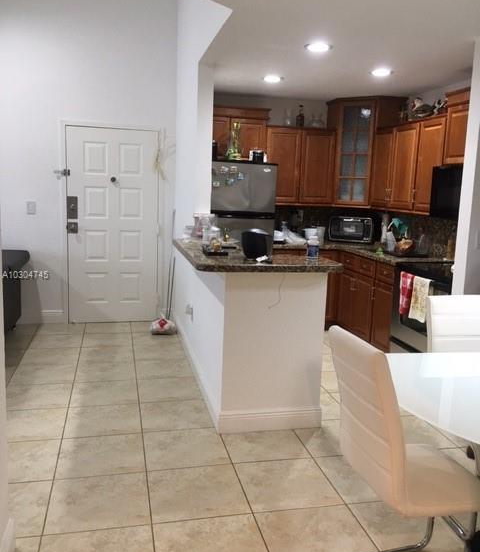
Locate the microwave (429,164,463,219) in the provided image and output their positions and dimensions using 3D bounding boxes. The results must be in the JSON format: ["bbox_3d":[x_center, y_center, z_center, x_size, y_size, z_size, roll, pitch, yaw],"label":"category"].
[{"bbox_3d":[1.851,-0.638,4.111,0.407,0.417,0.755,0,9,-13],"label":"microwave"}]

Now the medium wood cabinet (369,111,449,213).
[{"bbox_3d":[1.674,-1.013,5.051,0.328,0.805,1.192,0,9,-13],"label":"medium wood cabinet"}]

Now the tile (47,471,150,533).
[{"bbox_3d":[-0.655,1.056,2.510,0.450,0.012,0.450,0,9,-13],"label":"tile"}]

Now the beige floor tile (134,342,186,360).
[{"bbox_3d":[-0.710,0.687,4.766,0.446,0.010,0.446,0,9,-13],"label":"beige floor tile"}]

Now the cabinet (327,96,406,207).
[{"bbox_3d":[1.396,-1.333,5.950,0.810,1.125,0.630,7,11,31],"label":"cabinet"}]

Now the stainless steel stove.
[{"bbox_3d":[1.609,0.405,4.077,0.635,0.920,0.760,-1,9,-13],"label":"stainless steel stove"}]

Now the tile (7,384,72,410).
[{"bbox_3d":[-1.409,0.845,3.733,0.452,0.014,0.452,0,9,-13],"label":"tile"}]

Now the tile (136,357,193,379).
[{"bbox_3d":[-0.616,0.766,4.359,0.450,0.012,0.450,0,9,-13],"label":"tile"}]

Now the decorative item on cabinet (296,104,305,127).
[{"bbox_3d":[0.606,-1.604,5.409,0.080,0.230,0.080,-1,9,-13],"label":"decorative item on cabinet"}]

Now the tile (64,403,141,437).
[{"bbox_3d":[-0.857,0.912,3.384,0.450,0.012,0.450,0,9,-13],"label":"tile"}]

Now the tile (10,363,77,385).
[{"bbox_3d":[-1.511,0.772,4.172,0.452,0.014,0.452,0,9,-13],"label":"tile"}]

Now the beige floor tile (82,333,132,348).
[{"bbox_3d":[-1.270,0.623,5.154,0.452,0.014,0.452,0,9,-13],"label":"beige floor tile"}]

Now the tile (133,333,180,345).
[{"bbox_3d":[-0.825,0.619,5.257,0.452,0.014,0.452,0,9,-13],"label":"tile"}]

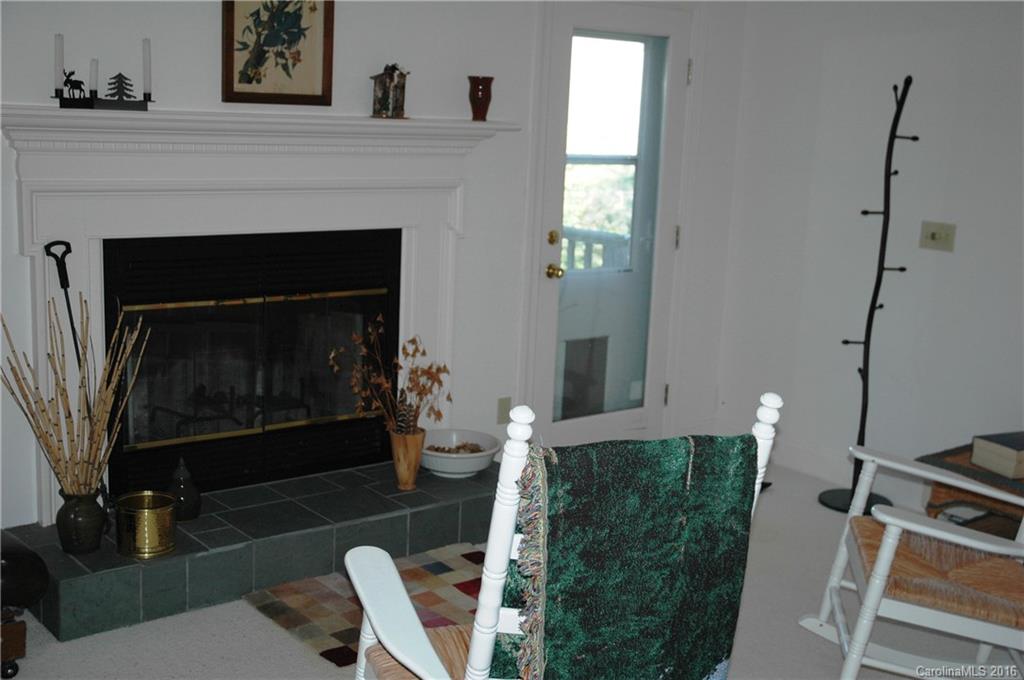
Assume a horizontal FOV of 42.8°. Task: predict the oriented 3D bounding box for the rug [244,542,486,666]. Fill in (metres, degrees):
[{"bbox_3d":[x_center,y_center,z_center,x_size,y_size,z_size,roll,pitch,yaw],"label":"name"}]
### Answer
[{"bbox_3d":[-0.229,0.843,4.389,1.160,0.012,0.630,-6,14,-38],"label":"rug"}]

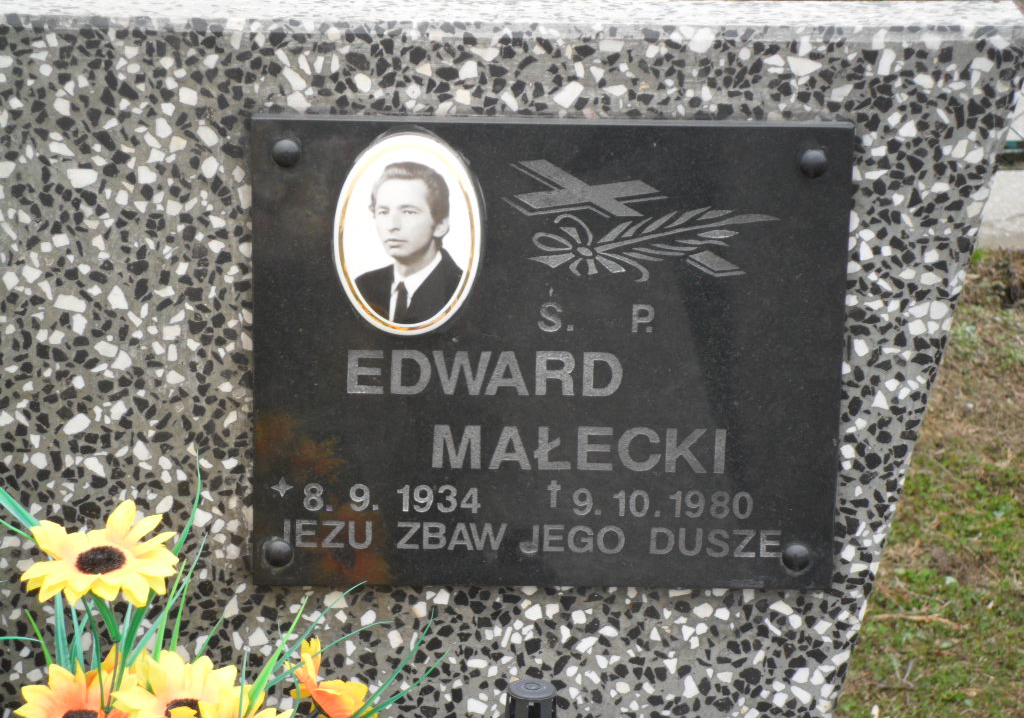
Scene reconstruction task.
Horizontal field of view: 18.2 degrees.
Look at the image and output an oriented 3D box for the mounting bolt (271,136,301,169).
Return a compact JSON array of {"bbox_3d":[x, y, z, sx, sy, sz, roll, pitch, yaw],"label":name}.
[{"bbox_3d":[-0.162,-0.147,2.288,0.021,0.021,0.010,1,15,-2],"label":"mounting bolt"}]

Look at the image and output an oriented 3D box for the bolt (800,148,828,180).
[{"bbox_3d":[0.217,-0.141,2.303,0.021,0.021,0.010,1,15,-2],"label":"bolt"}]

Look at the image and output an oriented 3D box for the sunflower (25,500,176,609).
[{"bbox_3d":[-0.285,0.135,2.209,0.108,0.040,0.108,-8,35,0],"label":"sunflower"}]

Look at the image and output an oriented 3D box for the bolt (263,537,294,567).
[{"bbox_3d":[-0.173,0.144,2.366,0.021,0.021,0.010,1,15,-2],"label":"bolt"}]

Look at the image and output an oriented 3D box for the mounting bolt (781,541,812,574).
[{"bbox_3d":[0.212,0.149,2.381,0.021,0.021,0.010,1,15,-2],"label":"mounting bolt"}]

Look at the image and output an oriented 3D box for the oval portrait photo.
[{"bbox_3d":[-0.075,-0.091,2.307,0.108,0.152,0.008,1,15,-2],"label":"oval portrait photo"}]

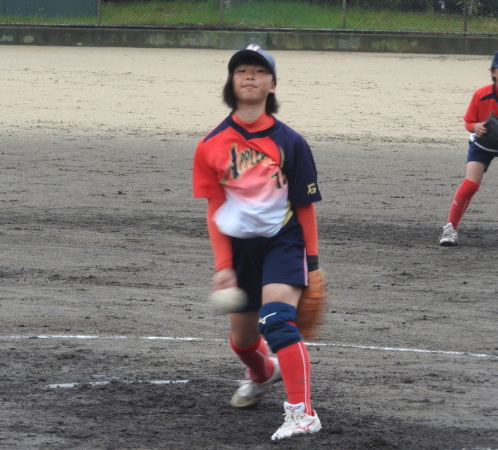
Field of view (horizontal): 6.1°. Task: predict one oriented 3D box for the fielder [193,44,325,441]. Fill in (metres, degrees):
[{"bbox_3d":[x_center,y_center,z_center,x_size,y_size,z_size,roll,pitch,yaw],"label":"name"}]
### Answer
[{"bbox_3d":[0.037,0.062,17.500,0.540,1.440,0.950,2,4,12],"label":"fielder"}]

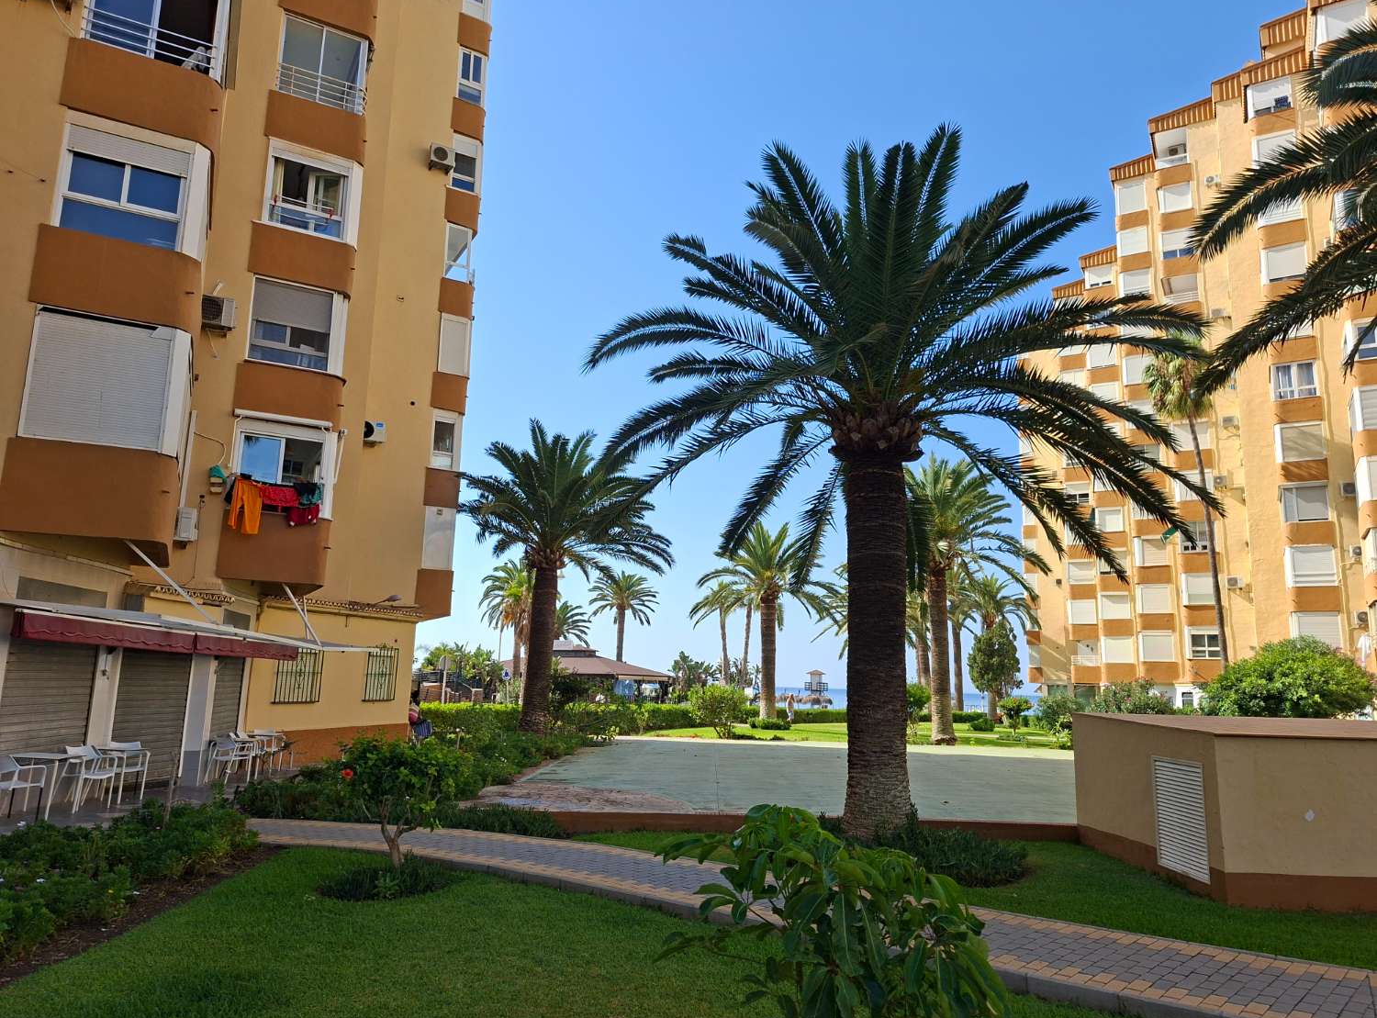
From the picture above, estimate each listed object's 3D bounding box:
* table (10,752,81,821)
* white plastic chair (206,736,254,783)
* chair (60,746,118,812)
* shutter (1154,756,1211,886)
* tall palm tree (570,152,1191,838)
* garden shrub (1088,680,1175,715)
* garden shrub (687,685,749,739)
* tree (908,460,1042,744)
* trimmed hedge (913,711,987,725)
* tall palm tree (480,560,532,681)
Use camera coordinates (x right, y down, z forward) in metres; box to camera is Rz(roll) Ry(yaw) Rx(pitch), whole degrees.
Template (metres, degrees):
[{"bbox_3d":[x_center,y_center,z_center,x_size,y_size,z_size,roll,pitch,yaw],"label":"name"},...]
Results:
[{"bbox_3d":[-7.562,3.250,10.730,0.700,0.710,0.700,1,-11,6],"label":"table"},{"bbox_3d":[-7.326,3.962,14.615,0.550,0.790,0.580,-2,-12,19],"label":"white plastic chair"},{"bbox_3d":[-7.471,3.345,11.424,0.580,0.790,0.550,-4,-12,28],"label":"chair"},{"bbox_3d":[4.605,2.884,8.577,0.060,1.024,0.957,2,-11,2],"label":"shutter"},{"bbox_3d":[2.588,-0.492,11.702,8.000,9.000,7.800,2,-11,0],"label":"tall palm tree"},{"bbox_3d":[21.172,9.665,43.967,4.200,2.850,3.600,2,-11,0],"label":"garden shrub"},{"bbox_3d":[1.146,7.812,35.428,2.291,1.974,2.291,2,-11,0],"label":"garden shrub"},{"bbox_3d":[10.180,3.515,35.852,6.955,11.077,6.955,2,-11,0],"label":"tree"},{"bbox_3d":[16.842,13.335,58.536,4.800,0.850,1.000,2,-11,0],"label":"trimmed hedge"},{"bbox_3d":[-14.872,10.393,76.410,6.000,11.800,6.000,2,-11,0],"label":"tall palm tree"}]

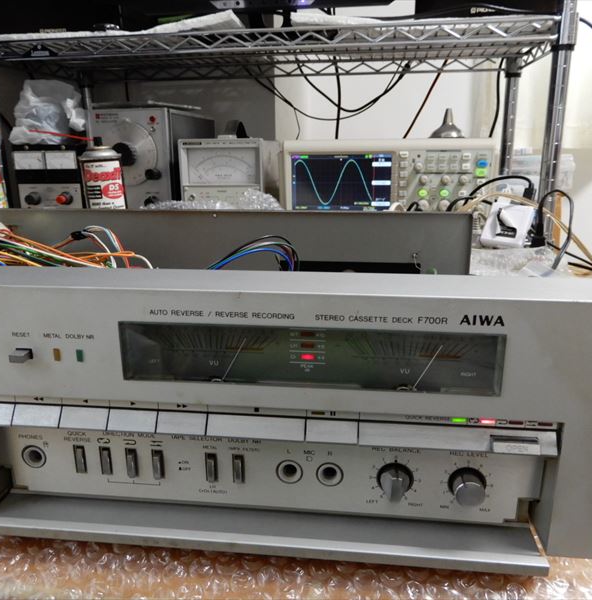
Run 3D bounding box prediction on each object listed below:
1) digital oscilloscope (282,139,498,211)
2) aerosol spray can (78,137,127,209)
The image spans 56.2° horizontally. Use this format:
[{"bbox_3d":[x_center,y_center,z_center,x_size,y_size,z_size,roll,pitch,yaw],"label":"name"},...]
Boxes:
[{"bbox_3d":[0.143,-0.185,0.920,0.323,0.157,0.140,0,16,0],"label":"digital oscilloscope"},{"bbox_3d":[-0.257,-0.134,0.748,0.053,0.165,0.053,-7,16,-18],"label":"aerosol spray can"}]

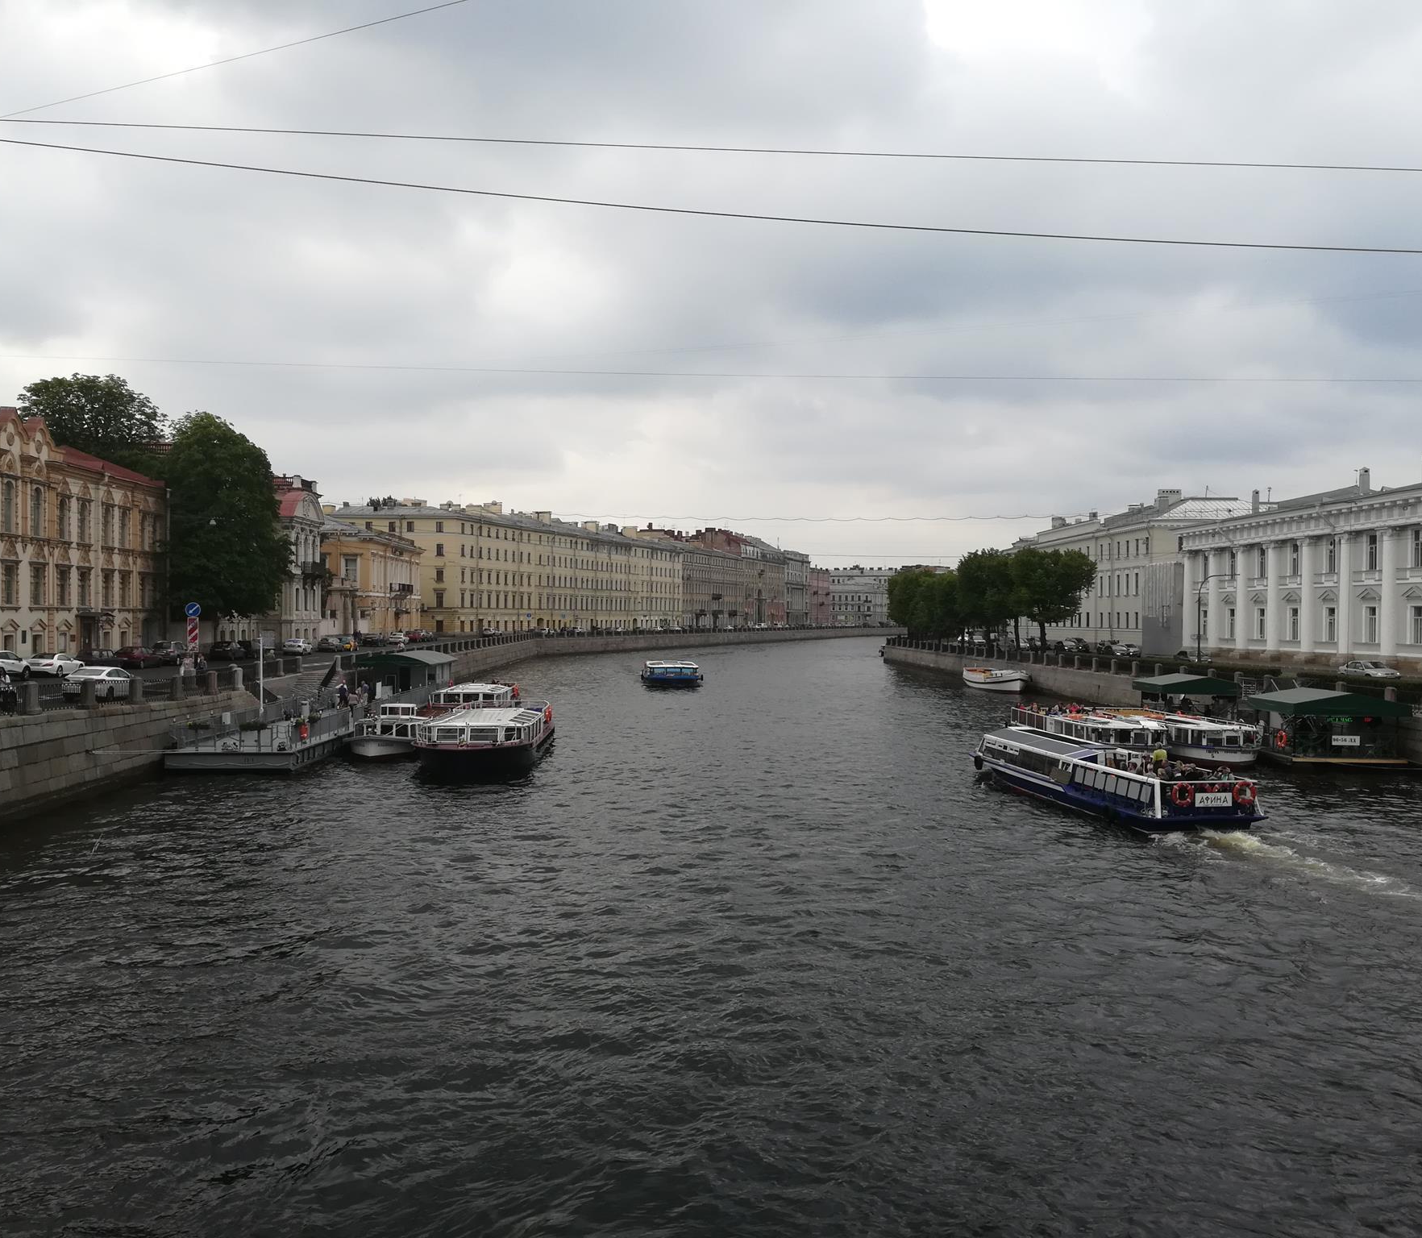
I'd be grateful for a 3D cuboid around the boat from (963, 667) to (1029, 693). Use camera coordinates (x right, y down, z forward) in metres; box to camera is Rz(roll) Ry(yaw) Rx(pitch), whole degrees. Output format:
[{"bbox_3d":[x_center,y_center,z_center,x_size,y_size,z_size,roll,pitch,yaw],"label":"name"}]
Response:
[{"bbox_3d":[25.400,5.495,112.000,2.600,1.950,8.300,0,0,-20],"label":"boat"}]

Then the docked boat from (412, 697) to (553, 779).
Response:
[{"bbox_3d":[-10.200,5.249,57.300,5.000,2.100,14.800,0,0,-2],"label":"docked boat"}]

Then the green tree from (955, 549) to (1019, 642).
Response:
[{"bbox_3d":[31.800,-1.993,143.000,7.600,12.000,7.600,0,0,0],"label":"green tree"}]

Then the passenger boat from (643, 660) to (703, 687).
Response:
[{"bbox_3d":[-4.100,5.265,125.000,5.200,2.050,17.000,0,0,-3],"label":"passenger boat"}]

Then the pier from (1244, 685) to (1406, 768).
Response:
[{"bbox_3d":[28.200,4.892,57.000,5.300,3.400,5.200,0,0,-1],"label":"pier"}]

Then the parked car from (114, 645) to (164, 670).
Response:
[{"bbox_3d":[-40.200,2.726,87.000,1.750,1.510,4.400,0,0,-3],"label":"parked car"}]

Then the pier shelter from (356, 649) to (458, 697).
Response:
[{"bbox_3d":[-21.600,3.967,88.500,5.300,3.250,10.200,0,0,-2],"label":"pier shelter"}]

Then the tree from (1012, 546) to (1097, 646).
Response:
[{"bbox_3d":[37.600,-1.882,136.000,9.300,12.000,9.300,0,0,0],"label":"tree"}]

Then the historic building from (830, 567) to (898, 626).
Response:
[{"bbox_3d":[52.600,-7.200,433.000,24.500,19.200,17.000,0,0,1],"label":"historic building"}]

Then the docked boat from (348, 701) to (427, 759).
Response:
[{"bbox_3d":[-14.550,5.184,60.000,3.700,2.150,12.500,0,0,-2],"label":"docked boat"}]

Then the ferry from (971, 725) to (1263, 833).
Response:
[{"bbox_3d":[13.800,5.492,45.100,3.800,2.050,15.600,0,0,-9],"label":"ferry"}]

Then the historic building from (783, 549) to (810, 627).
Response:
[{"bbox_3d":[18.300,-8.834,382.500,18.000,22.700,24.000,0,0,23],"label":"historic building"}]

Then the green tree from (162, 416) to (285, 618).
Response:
[{"bbox_3d":[-41.000,-6.994,104.000,10.500,20.300,10.500,0,0,0],"label":"green tree"}]

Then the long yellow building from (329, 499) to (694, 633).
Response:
[{"bbox_3d":[-38.846,-9.233,275.506,24.000,24.500,120.000,0,0,19],"label":"long yellow building"}]

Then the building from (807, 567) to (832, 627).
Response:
[{"bbox_3d":[31.500,-6.674,421.000,14.000,19.500,30.000,0,0,18],"label":"building"}]

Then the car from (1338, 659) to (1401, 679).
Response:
[{"bbox_3d":[46.200,3.618,87.000,1.750,1.460,4.500,0,0,-3],"label":"car"}]

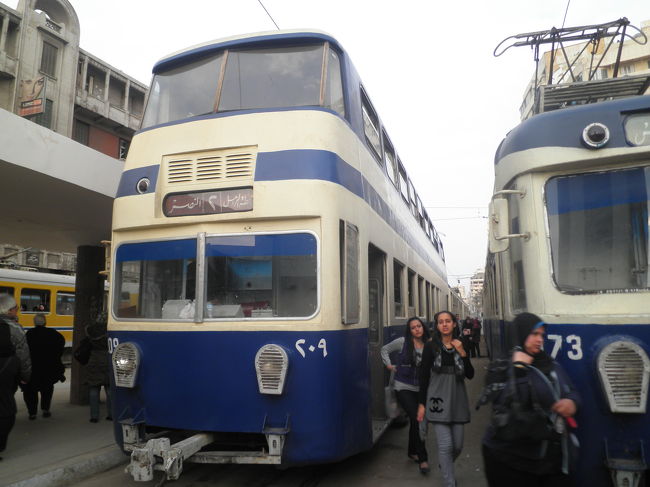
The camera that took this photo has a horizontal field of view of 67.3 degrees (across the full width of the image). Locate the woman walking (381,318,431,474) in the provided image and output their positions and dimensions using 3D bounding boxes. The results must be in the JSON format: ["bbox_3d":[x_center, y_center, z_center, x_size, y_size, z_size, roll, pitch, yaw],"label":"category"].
[{"bbox_3d":[0.964,1.658,5.489,0.560,1.610,0.450,0,-9,-5],"label":"woman walking"}]

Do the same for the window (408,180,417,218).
[{"bbox_3d":[1.591,-0.800,8.870,0.070,0.540,1.000,-7,-10,16],"label":"window"}]

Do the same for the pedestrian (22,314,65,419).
[{"bbox_3d":[-4.466,1.933,7.773,0.600,1.610,0.400,1,-9,-13],"label":"pedestrian"}]

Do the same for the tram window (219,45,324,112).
[{"bbox_3d":[-0.489,-1.573,4.609,0.987,0.708,0.100,-2,-21,7],"label":"tram window"}]

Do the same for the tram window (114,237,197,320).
[{"bbox_3d":[-1.512,0.324,4.324,0.965,0.735,0.070,-5,-9,24],"label":"tram window"}]

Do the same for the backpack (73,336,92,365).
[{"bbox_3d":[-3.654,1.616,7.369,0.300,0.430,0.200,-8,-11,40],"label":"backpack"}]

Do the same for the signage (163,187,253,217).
[{"bbox_3d":[-1.032,-0.355,4.256,0.885,0.219,0.060,-3,-9,17],"label":"signage"}]

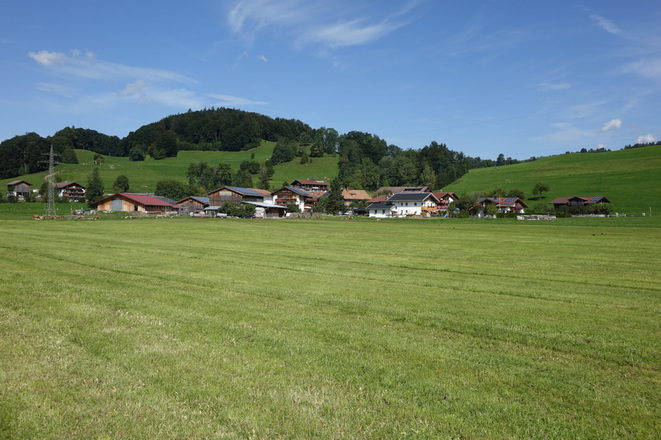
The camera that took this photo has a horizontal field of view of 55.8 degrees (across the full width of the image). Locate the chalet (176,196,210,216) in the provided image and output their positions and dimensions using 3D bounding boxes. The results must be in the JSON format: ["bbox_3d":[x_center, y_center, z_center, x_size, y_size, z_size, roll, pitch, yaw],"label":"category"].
[{"bbox_3d":[-47.700,-5.100,225.000,10.840,6.600,12.000,0,1,11],"label":"chalet"}]

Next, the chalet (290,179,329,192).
[{"bbox_3d":[-10.420,-16.400,325.000,16.770,8.870,11.480,0,1,-34],"label":"chalet"}]

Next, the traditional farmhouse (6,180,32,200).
[{"bbox_3d":[-136.960,-12.670,275.000,8.200,9.480,8.400,0,1,32],"label":"traditional farmhouse"}]

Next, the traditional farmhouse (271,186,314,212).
[{"bbox_3d":[-13.910,-7.340,232.000,11.500,10.230,15.680,0,1,16],"label":"traditional farmhouse"}]

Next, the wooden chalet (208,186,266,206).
[{"bbox_3d":[-34.620,-7.160,232.000,14.150,10.600,20.840,0,1,14],"label":"wooden chalet"}]

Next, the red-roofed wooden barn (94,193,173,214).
[{"bbox_3d":[-70.620,-5.860,225.000,19.570,7.390,21.370,0,1,11],"label":"red-roofed wooden barn"}]

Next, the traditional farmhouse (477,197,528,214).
[{"bbox_3d":[67.640,-5.010,245.000,10.760,7.260,16.400,0,1,-33],"label":"traditional farmhouse"}]

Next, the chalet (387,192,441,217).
[{"bbox_3d":[30.730,-5.470,232.000,9.680,9.070,17.420,-1,1,-42],"label":"chalet"}]

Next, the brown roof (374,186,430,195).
[{"bbox_3d":[31.750,-12.590,270.000,20.530,3.550,13.930,0,1,29],"label":"brown roof"}]

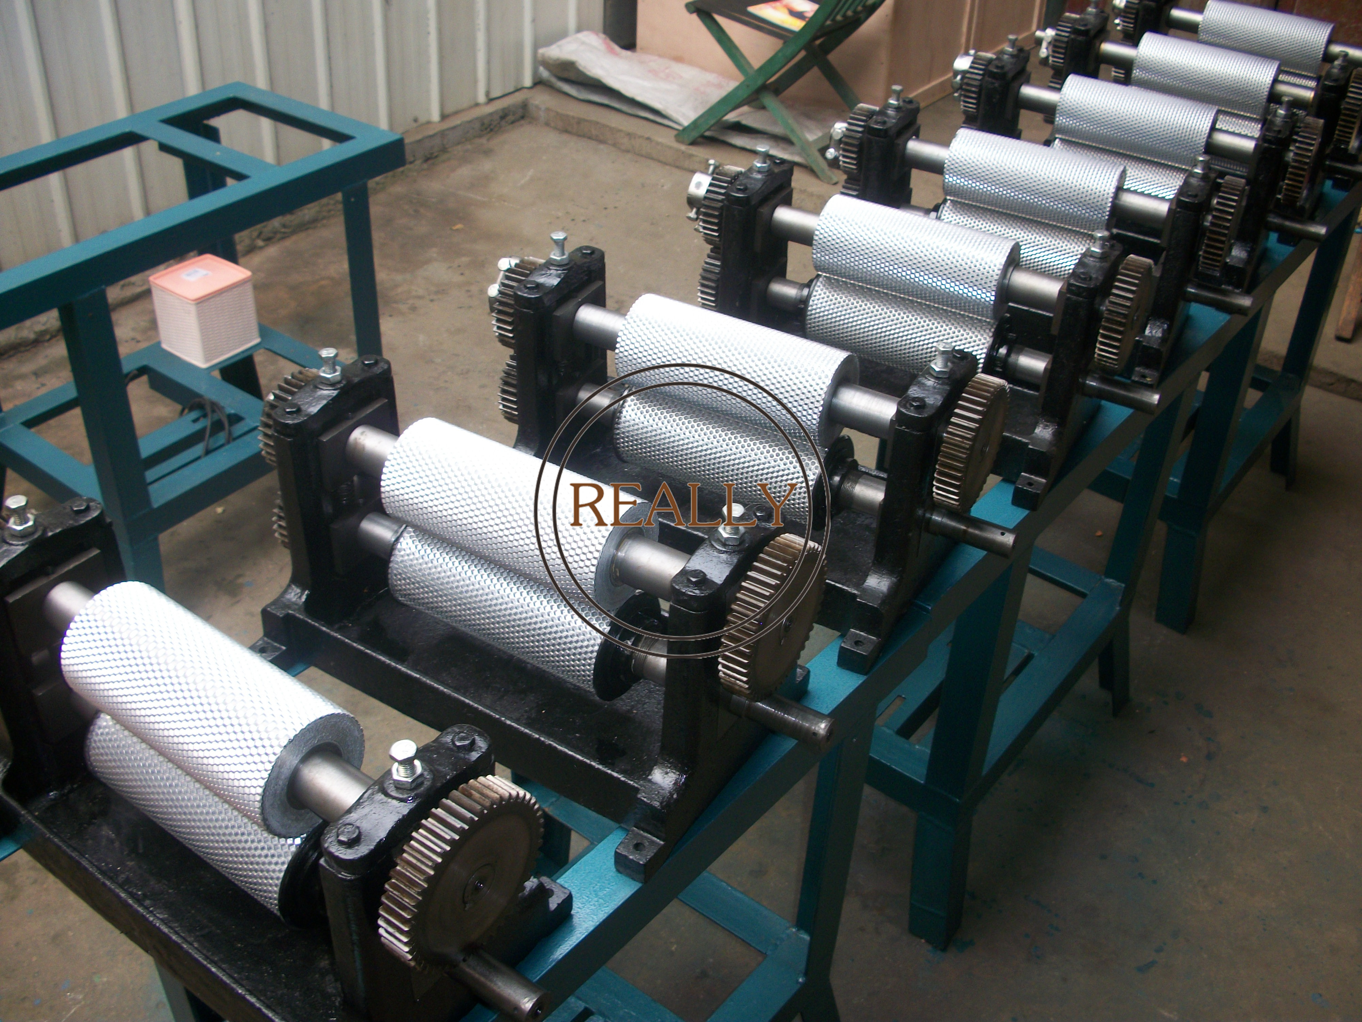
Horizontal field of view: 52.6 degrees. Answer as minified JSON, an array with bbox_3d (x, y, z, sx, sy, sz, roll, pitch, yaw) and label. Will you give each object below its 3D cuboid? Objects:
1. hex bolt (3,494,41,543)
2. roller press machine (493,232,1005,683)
[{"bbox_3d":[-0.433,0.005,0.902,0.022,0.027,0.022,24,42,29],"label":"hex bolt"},{"bbox_3d":[0.053,-0.085,1.233,0.527,0.251,0.245,20,40,23],"label":"roller press machine"}]

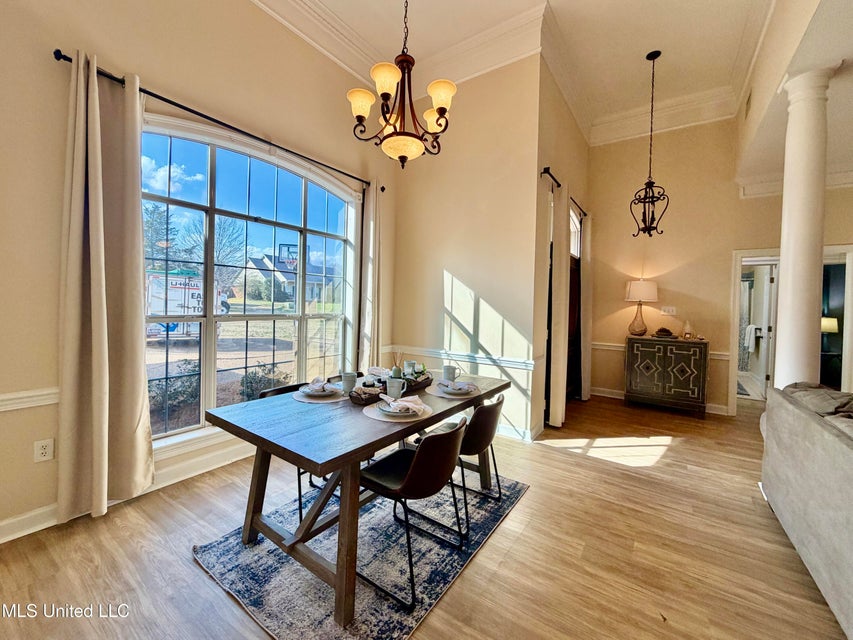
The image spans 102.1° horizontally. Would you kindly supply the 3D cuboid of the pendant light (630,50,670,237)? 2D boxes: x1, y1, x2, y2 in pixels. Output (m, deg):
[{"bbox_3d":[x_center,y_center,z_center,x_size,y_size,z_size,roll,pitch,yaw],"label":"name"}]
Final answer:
[{"bbox_3d":[2.464,-1.897,3.778,0.370,1.947,0.370,2,3,36],"label":"pendant light"}]

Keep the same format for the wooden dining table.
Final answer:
[{"bbox_3d":[-0.277,0.874,2.288,1.008,0.769,1.782,2,3,35],"label":"wooden dining table"}]

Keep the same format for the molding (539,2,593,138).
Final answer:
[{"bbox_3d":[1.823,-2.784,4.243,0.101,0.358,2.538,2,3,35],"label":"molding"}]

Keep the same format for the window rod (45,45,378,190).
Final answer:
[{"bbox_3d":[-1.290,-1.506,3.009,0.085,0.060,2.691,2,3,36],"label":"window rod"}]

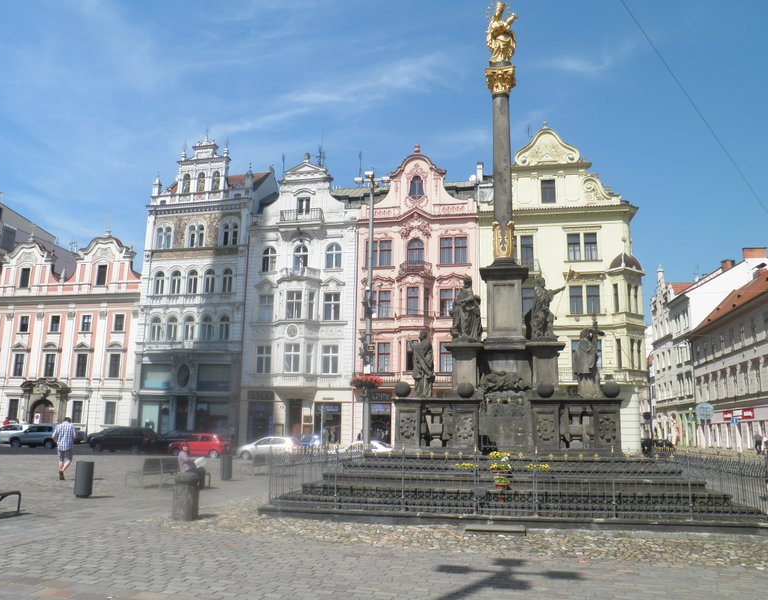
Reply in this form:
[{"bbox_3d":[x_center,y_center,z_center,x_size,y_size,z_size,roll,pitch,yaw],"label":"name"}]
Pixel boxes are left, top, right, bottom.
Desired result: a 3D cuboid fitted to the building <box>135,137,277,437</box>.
[{"bbox_3d":[-15.314,-0.211,61.296,10.012,27.727,10.000,-2,-12,12],"label":"building"}]

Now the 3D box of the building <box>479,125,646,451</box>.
[{"bbox_3d":[13.411,-0.158,51.836,10.840,24.140,12.000,-1,-11,12],"label":"building"}]

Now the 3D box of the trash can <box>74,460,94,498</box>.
[{"bbox_3d":[-6.650,3.976,14.376,0.410,0.753,0.410,1,-11,0],"label":"trash can"}]

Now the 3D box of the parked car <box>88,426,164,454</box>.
[{"bbox_3d":[-15.613,8.587,39.326,4.300,1.550,1.780,-2,-12,12],"label":"parked car"}]

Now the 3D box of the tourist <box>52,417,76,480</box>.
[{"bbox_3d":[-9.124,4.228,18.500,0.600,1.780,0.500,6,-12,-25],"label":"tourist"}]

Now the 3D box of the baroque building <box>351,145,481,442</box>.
[{"bbox_3d":[3.630,0.501,56.899,9.962,25.456,10.000,-2,-12,12],"label":"baroque building"}]

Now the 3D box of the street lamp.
[{"bbox_3d":[-0.647,0.684,26.376,1.500,12.581,1.500,-2,-12,12],"label":"street lamp"}]

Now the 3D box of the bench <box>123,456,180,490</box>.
[{"bbox_3d":[-6.470,4.831,18.200,0.620,0.800,1.850,-1,-11,12],"label":"bench"}]

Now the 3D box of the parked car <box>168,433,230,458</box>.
[{"bbox_3d":[-10.861,8.590,38.200,3.600,1.510,1.630,-1,-11,12],"label":"parked car"}]

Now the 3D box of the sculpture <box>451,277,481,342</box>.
[{"bbox_3d":[1.914,0.214,15.057,0.756,1.562,0.500,-2,-12,15],"label":"sculpture"}]

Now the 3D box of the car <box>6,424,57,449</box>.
[{"bbox_3d":[-23.330,9.468,45.000,4.550,1.700,1.870,-1,-11,12],"label":"car"}]

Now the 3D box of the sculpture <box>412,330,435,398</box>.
[{"bbox_3d":[0.890,1.494,14.800,0.500,1.530,0.530,2,-11,-8],"label":"sculpture"}]

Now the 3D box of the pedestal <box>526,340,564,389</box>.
[{"bbox_3d":[3.656,1.497,14.603,0.881,1.128,0.800,-2,-12,12],"label":"pedestal"}]

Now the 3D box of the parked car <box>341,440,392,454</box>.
[{"bbox_3d":[-1.370,9.709,41.395,4.400,1.450,1.750,-2,-12,12],"label":"parked car"}]

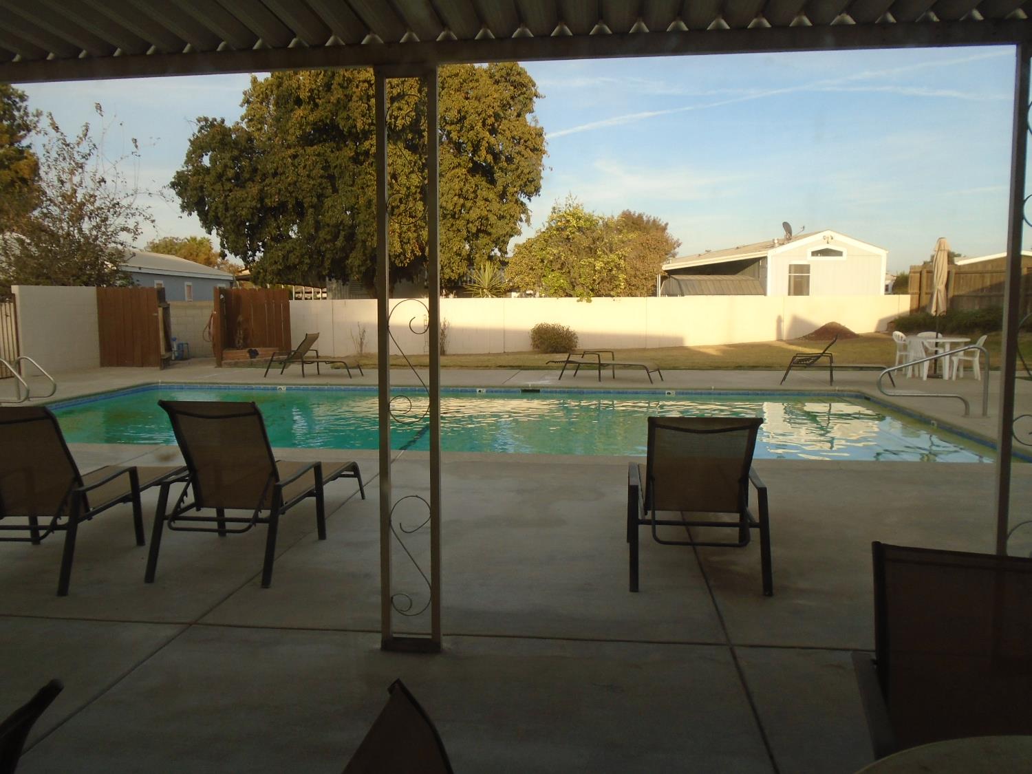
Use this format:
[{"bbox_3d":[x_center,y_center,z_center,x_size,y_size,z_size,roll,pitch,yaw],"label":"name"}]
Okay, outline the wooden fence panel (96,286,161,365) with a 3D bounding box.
[{"bbox_3d":[-8.008,-1.222,15.979,1.393,1.652,0.080,1,7,6],"label":"wooden fence panel"}]

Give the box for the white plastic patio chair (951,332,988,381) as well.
[{"bbox_3d":[7.827,-0.525,13.407,0.550,0.790,0.560,2,7,19],"label":"white plastic patio chair"}]

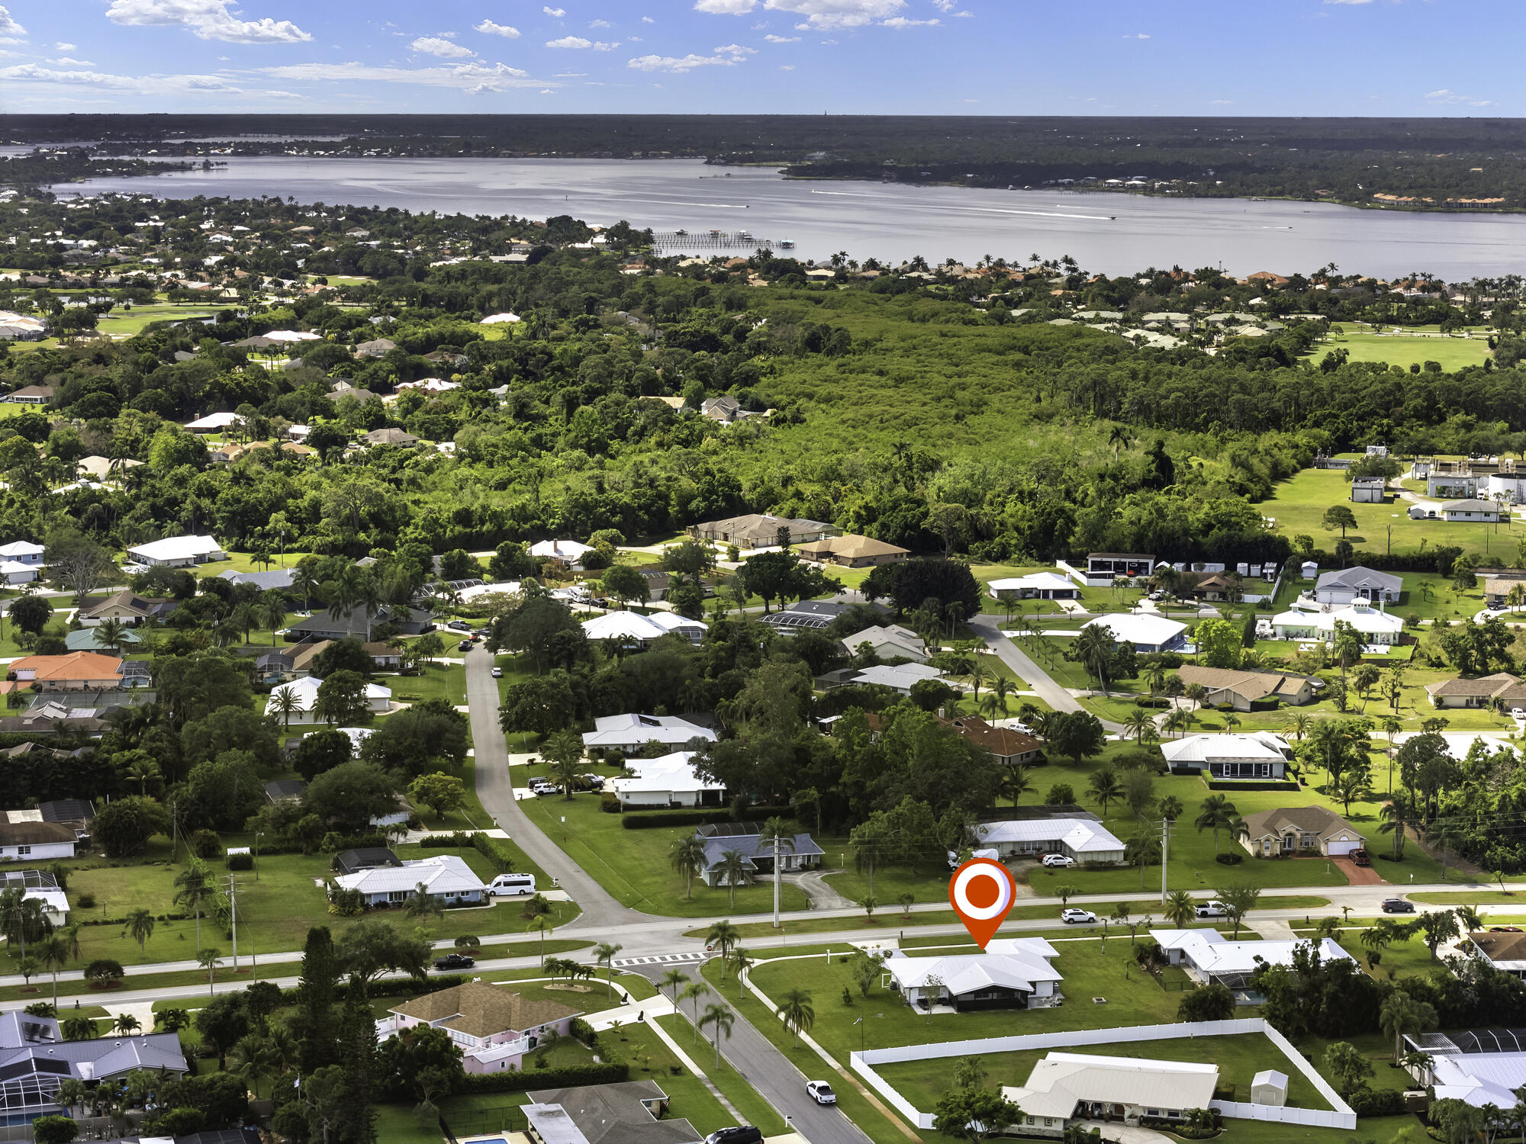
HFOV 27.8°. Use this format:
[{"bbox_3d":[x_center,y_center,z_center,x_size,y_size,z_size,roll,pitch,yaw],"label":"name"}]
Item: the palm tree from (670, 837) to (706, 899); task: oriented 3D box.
[{"bbox_3d":[-10.940,42.590,444.170,5.200,9.100,5.200,0,9,0],"label":"palm tree"}]

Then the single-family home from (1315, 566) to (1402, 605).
[{"bbox_3d":[141.383,2.179,730.065,19.725,6.300,24.953,2,9,12],"label":"single-family home"}]

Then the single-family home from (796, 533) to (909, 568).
[{"bbox_3d":[23.060,-5.880,783.718,19.342,5.500,21.933,-7,11,-38],"label":"single-family home"}]

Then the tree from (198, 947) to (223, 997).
[{"bbox_3d":[-70.644,51.319,395.598,3.300,6.540,3.300,0,9,0],"label":"tree"}]

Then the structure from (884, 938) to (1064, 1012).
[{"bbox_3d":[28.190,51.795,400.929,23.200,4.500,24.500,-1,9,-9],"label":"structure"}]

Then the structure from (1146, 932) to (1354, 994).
[{"bbox_3d":[66.038,50.893,416.146,23.657,4.700,20.306,-1,9,-6],"label":"structure"}]

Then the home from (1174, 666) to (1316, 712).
[{"bbox_3d":[89.959,22.107,594.737,27.500,4.900,24.000,5,10,28],"label":"home"}]

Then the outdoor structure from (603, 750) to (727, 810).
[{"bbox_3d":[-16.160,33.730,514.440,18.010,5.300,24.600,-1,9,-6],"label":"outdoor structure"}]

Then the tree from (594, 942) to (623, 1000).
[{"bbox_3d":[-19.822,51.088,394.399,3.900,7.620,3.900,0,9,0],"label":"tree"}]

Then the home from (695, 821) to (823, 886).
[{"bbox_3d":[-0.825,42.422,470.887,20.712,4.600,23.961,-2,9,-13],"label":"home"}]

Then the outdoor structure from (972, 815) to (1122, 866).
[{"bbox_3d":[43.103,40.970,471.952,21.700,4.500,19.500,-2,9,-12],"label":"outdoor structure"}]

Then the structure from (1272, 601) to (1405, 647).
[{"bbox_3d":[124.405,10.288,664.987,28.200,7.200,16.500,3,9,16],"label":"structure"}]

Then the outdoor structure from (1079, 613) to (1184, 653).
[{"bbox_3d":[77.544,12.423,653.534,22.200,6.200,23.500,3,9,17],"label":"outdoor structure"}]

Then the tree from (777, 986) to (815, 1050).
[{"bbox_3d":[4.234,54.965,379.269,4.800,7.555,4.800,0,9,0],"label":"tree"}]

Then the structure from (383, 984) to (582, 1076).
[{"bbox_3d":[-34.184,54.241,380.572,18.800,5.500,16.800,8,12,43],"label":"structure"}]

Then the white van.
[{"bbox_3d":[-36.430,45.200,447.490,6.950,2.800,2.100,-2,9,-11],"label":"white van"}]

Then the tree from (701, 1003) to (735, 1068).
[{"bbox_3d":[-5.400,55.100,365.990,4.100,8.100,4.100,0,9,0],"label":"tree"}]

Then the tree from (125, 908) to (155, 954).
[{"bbox_3d":[-83.870,48.210,414.550,4.100,6.600,4.100,0,9,0],"label":"tree"}]

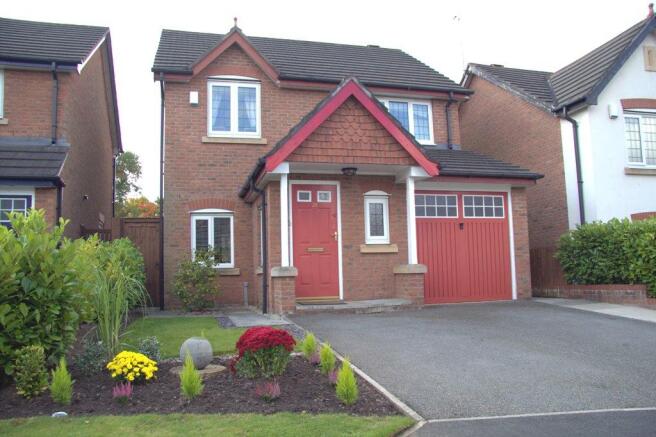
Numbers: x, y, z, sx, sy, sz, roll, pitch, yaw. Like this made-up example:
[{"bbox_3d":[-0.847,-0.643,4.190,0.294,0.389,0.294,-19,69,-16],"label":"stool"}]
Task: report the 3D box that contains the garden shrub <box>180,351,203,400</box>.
[{"bbox_3d":[-1.143,1.309,4.731,0.179,0.400,0.179,0,-6,-16],"label":"garden shrub"}]

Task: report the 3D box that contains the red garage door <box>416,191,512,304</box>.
[{"bbox_3d":[2.563,0.531,10.846,2.110,2.120,0.080,0,-6,-16],"label":"red garage door"}]

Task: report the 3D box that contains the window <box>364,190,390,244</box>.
[{"bbox_3d":[0.884,-0.013,10.200,0.468,0.960,0.100,0,-5,-16],"label":"window"}]

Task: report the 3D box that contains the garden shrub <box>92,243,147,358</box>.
[{"bbox_3d":[-2.236,0.880,6.057,0.568,1.207,0.568,0,-6,-15],"label":"garden shrub"}]

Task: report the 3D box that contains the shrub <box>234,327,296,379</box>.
[{"bbox_3d":[-0.615,1.289,5.594,0.619,0.431,0.557,0,-6,-16],"label":"shrub"}]

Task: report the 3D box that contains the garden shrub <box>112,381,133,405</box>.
[{"bbox_3d":[-1.578,1.336,4.337,0.151,0.179,0.151,0,-6,-15],"label":"garden shrub"}]

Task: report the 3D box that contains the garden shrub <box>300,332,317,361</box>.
[{"bbox_3d":[-0.192,1.321,5.863,0.145,0.270,0.145,0,-5,-16],"label":"garden shrub"}]

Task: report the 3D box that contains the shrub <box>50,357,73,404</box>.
[{"bbox_3d":[-2.097,1.270,4.448,0.169,0.361,0.169,0,-5,-16],"label":"shrub"}]

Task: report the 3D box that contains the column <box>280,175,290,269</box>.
[{"bbox_3d":[-0.694,0.035,9.047,0.105,1.490,0.105,0,-6,-16],"label":"column"}]

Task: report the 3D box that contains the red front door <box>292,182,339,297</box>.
[{"bbox_3d":[-0.206,0.391,9.890,0.843,2.017,0.080,0,-5,-16],"label":"red front door"}]

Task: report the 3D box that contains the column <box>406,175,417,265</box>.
[{"bbox_3d":[1.439,0.048,9.670,0.105,1.475,0.105,0,-6,-16],"label":"column"}]

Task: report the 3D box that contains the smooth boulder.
[{"bbox_3d":[-1.226,1.250,5.267,0.295,0.295,0.295,0,-6,-15],"label":"smooth boulder"}]

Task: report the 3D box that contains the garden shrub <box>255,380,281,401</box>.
[{"bbox_3d":[-0.481,1.371,4.530,0.200,0.140,0.200,0,-5,-16],"label":"garden shrub"}]

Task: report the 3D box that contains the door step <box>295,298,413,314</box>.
[{"bbox_3d":[0.364,1.499,9.449,2.020,0.140,0.750,0,-6,-15],"label":"door step"}]

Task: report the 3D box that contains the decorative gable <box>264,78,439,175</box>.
[{"bbox_3d":[0.394,-1.487,9.273,2.905,1.591,0.300,0,-6,-15],"label":"decorative gable"}]

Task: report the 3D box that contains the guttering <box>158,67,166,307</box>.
[{"bbox_3d":[-3.441,-0.609,11.725,0.100,4.964,0.130,0,-6,-15],"label":"guttering"}]

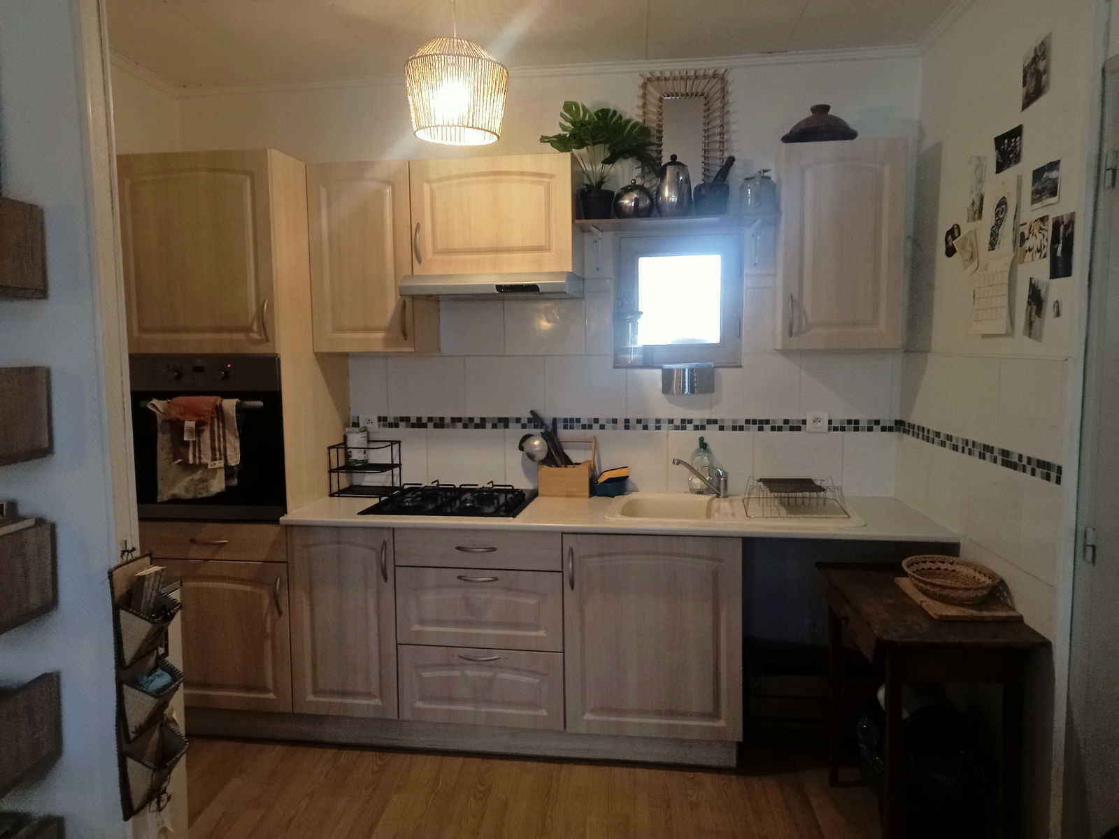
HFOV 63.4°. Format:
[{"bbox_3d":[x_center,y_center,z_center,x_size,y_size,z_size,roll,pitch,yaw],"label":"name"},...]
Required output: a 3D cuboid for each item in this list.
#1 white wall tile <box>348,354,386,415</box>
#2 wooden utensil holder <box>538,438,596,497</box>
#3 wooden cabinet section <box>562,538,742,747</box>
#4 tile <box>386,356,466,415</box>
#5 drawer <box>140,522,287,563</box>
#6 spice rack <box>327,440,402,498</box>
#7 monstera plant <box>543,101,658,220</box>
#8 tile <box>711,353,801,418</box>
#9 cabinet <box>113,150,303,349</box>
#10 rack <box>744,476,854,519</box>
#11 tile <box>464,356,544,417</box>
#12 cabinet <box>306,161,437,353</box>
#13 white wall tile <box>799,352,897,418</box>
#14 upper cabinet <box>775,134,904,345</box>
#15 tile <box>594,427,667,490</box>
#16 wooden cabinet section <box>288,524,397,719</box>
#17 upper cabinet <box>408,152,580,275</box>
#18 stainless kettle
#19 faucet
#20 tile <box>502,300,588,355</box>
[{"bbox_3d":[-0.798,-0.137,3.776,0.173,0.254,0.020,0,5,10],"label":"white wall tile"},{"bbox_3d":[0.029,0.187,3.577,0.218,0.218,0.148,0,6,10],"label":"wooden utensil holder"},{"bbox_3d":[0.357,0.706,3.317,0.600,0.691,0.580,0,5,10],"label":"wooden cabinet section"},{"bbox_3d":[-0.550,-0.136,3.747,0.330,0.249,0.010,0,6,10],"label":"tile"},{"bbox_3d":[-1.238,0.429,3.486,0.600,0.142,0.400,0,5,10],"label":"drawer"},{"bbox_3d":[-0.767,0.201,3.573,0.225,0.209,0.222,0,6,10],"label":"spice rack"},{"bbox_3d":[0.143,-0.961,3.344,0.438,0.425,0.340,0,5,10],"label":"monstera plant"},{"bbox_3d":[0.759,-0.127,3.500,0.332,0.254,0.020,0,5,10],"label":"tile"},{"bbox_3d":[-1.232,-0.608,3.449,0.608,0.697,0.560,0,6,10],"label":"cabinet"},{"bbox_3d":[0.855,0.274,3.299,0.346,0.097,0.370,0,5,9],"label":"rack"},{"bbox_3d":[-0.222,-0.134,3.692,0.330,0.249,0.010,0,6,10],"label":"tile"},{"bbox_3d":[-0.717,-0.618,3.551,0.401,0.701,0.325,0,5,10],"label":"cabinet"},{"bbox_3d":[1.079,-0.124,3.421,0.330,0.251,0.010,0,5,10],"label":"white wall tile"},{"bbox_3d":[1.001,-0.611,3.277,0.403,0.705,0.335,0,5,9],"label":"upper cabinet"},{"bbox_3d":[0.273,0.170,3.636,0.332,0.251,0.010,0,5,9],"label":"tile"},{"bbox_3d":[-0.727,0.700,3.501,0.400,0.691,0.580,0,5,10],"label":"wooden cabinet section"},{"bbox_3d":[-0.224,-0.752,3.432,0.598,0.419,0.310,0,5,10],"label":"upper cabinet"},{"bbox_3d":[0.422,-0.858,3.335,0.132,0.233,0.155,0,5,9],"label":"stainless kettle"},{"bbox_3d":[0.532,0.219,3.409,0.226,0.151,0.050,-1,5,-8],"label":"faucet"},{"bbox_3d":[-0.060,-0.383,3.622,0.332,0.251,0.020,0,5,10],"label":"tile"}]

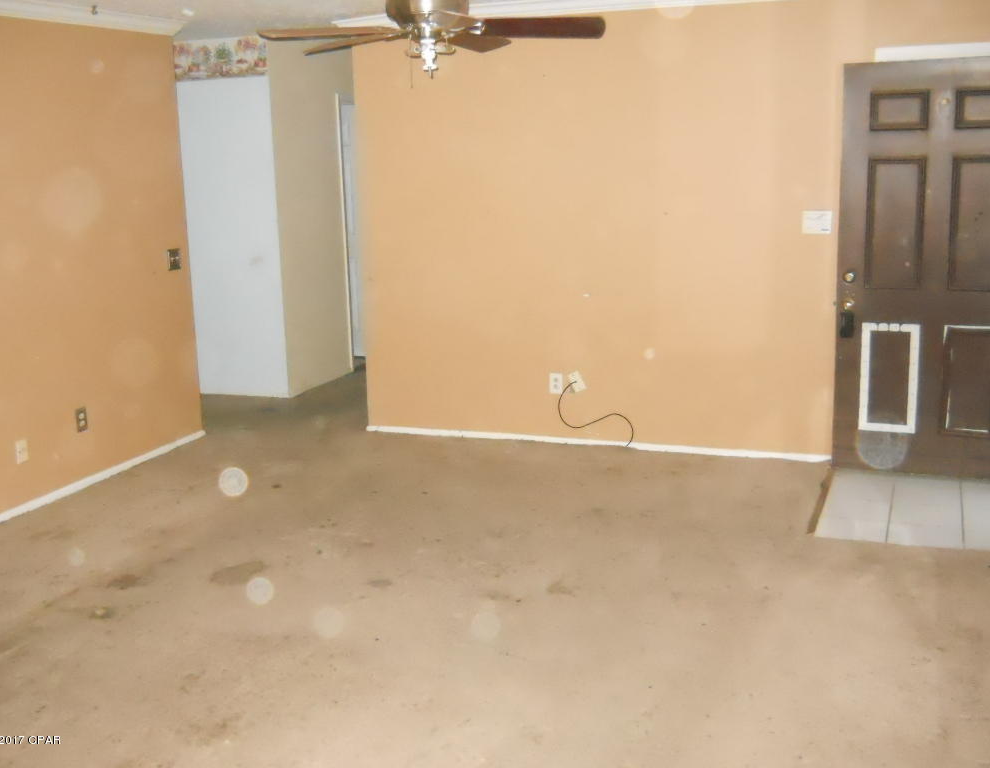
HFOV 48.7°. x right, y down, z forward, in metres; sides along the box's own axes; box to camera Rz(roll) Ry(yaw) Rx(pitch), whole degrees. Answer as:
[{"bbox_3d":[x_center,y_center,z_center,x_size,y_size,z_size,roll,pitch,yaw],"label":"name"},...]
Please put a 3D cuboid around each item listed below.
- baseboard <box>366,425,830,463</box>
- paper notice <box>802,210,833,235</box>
[{"bbox_3d":[0.511,0.338,6.252,2.742,0.042,0.016,3,12,19],"label":"baseboard"},{"bbox_3d":[1.656,-0.829,5.617,0.149,0.117,0.006,3,12,19],"label":"paper notice"}]

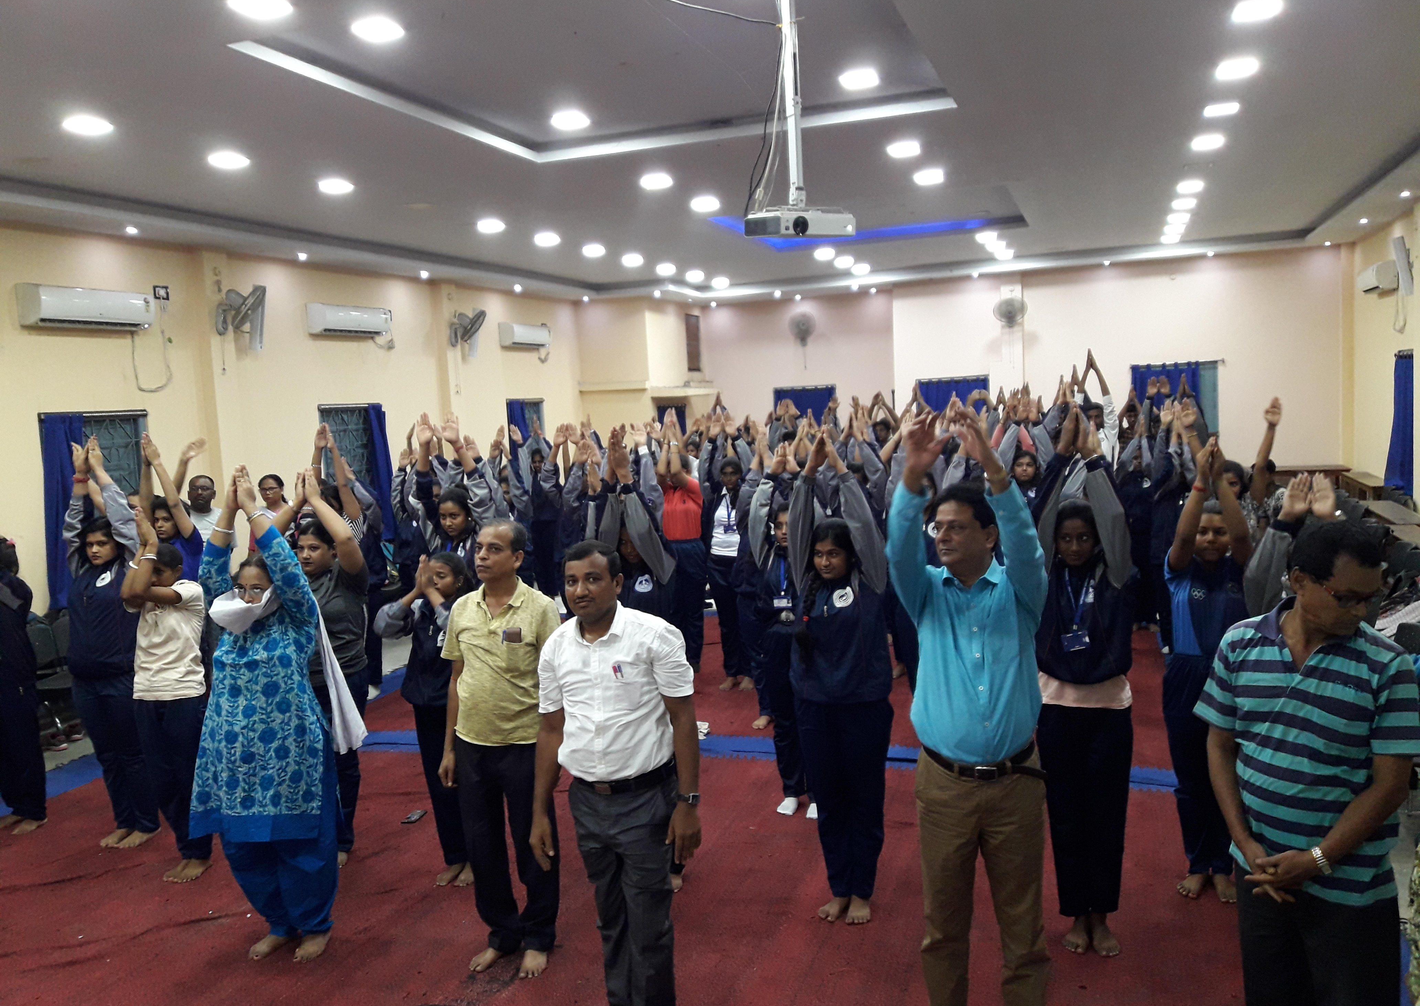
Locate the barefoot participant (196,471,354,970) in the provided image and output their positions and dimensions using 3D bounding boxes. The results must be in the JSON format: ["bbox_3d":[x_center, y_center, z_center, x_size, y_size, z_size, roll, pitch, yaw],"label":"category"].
[{"bbox_3d":[-1.685,0.796,4.381,0.540,1.870,0.420,-3,5,10],"label":"barefoot participant"}]

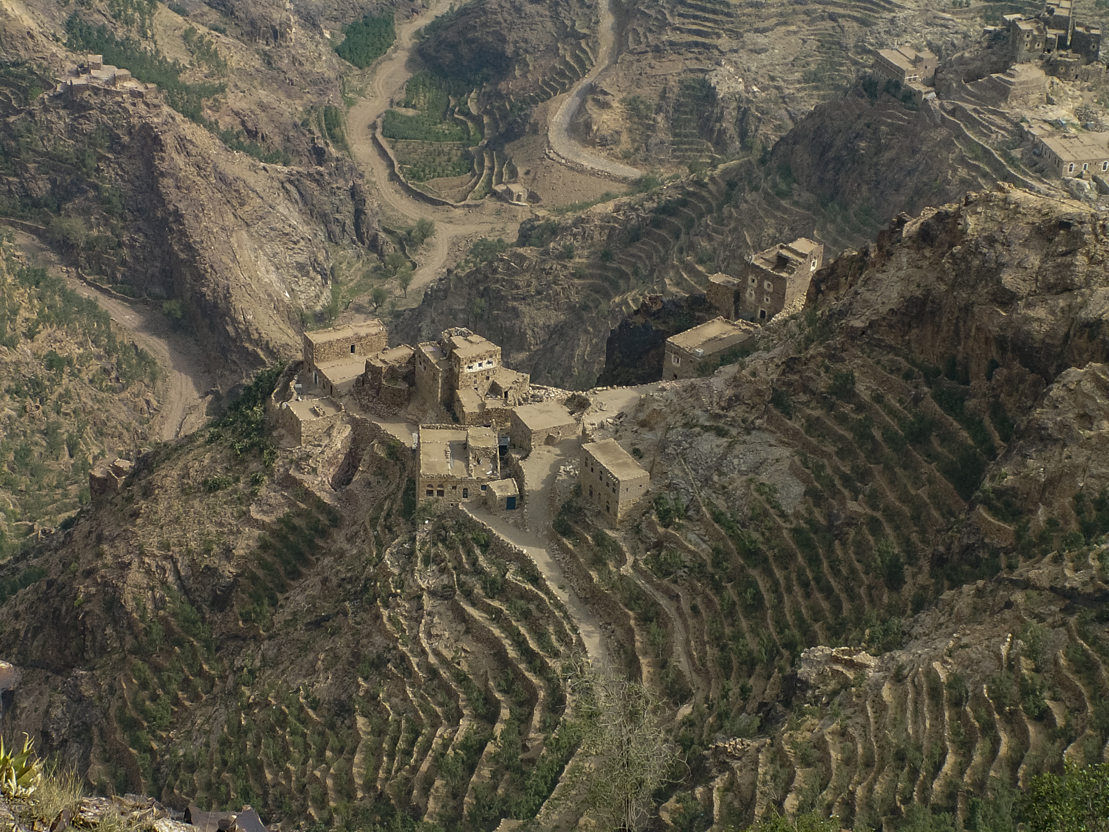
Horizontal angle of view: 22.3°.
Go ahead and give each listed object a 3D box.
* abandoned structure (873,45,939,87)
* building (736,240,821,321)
[{"bbox_3d":[71.840,-72.030,574.960,7.390,5.900,12.630,-8,31,-19],"label":"abandoned structure"},{"bbox_3d":[35.970,-20.530,433.300,10.650,9.600,7.190,-24,39,-39],"label":"building"}]

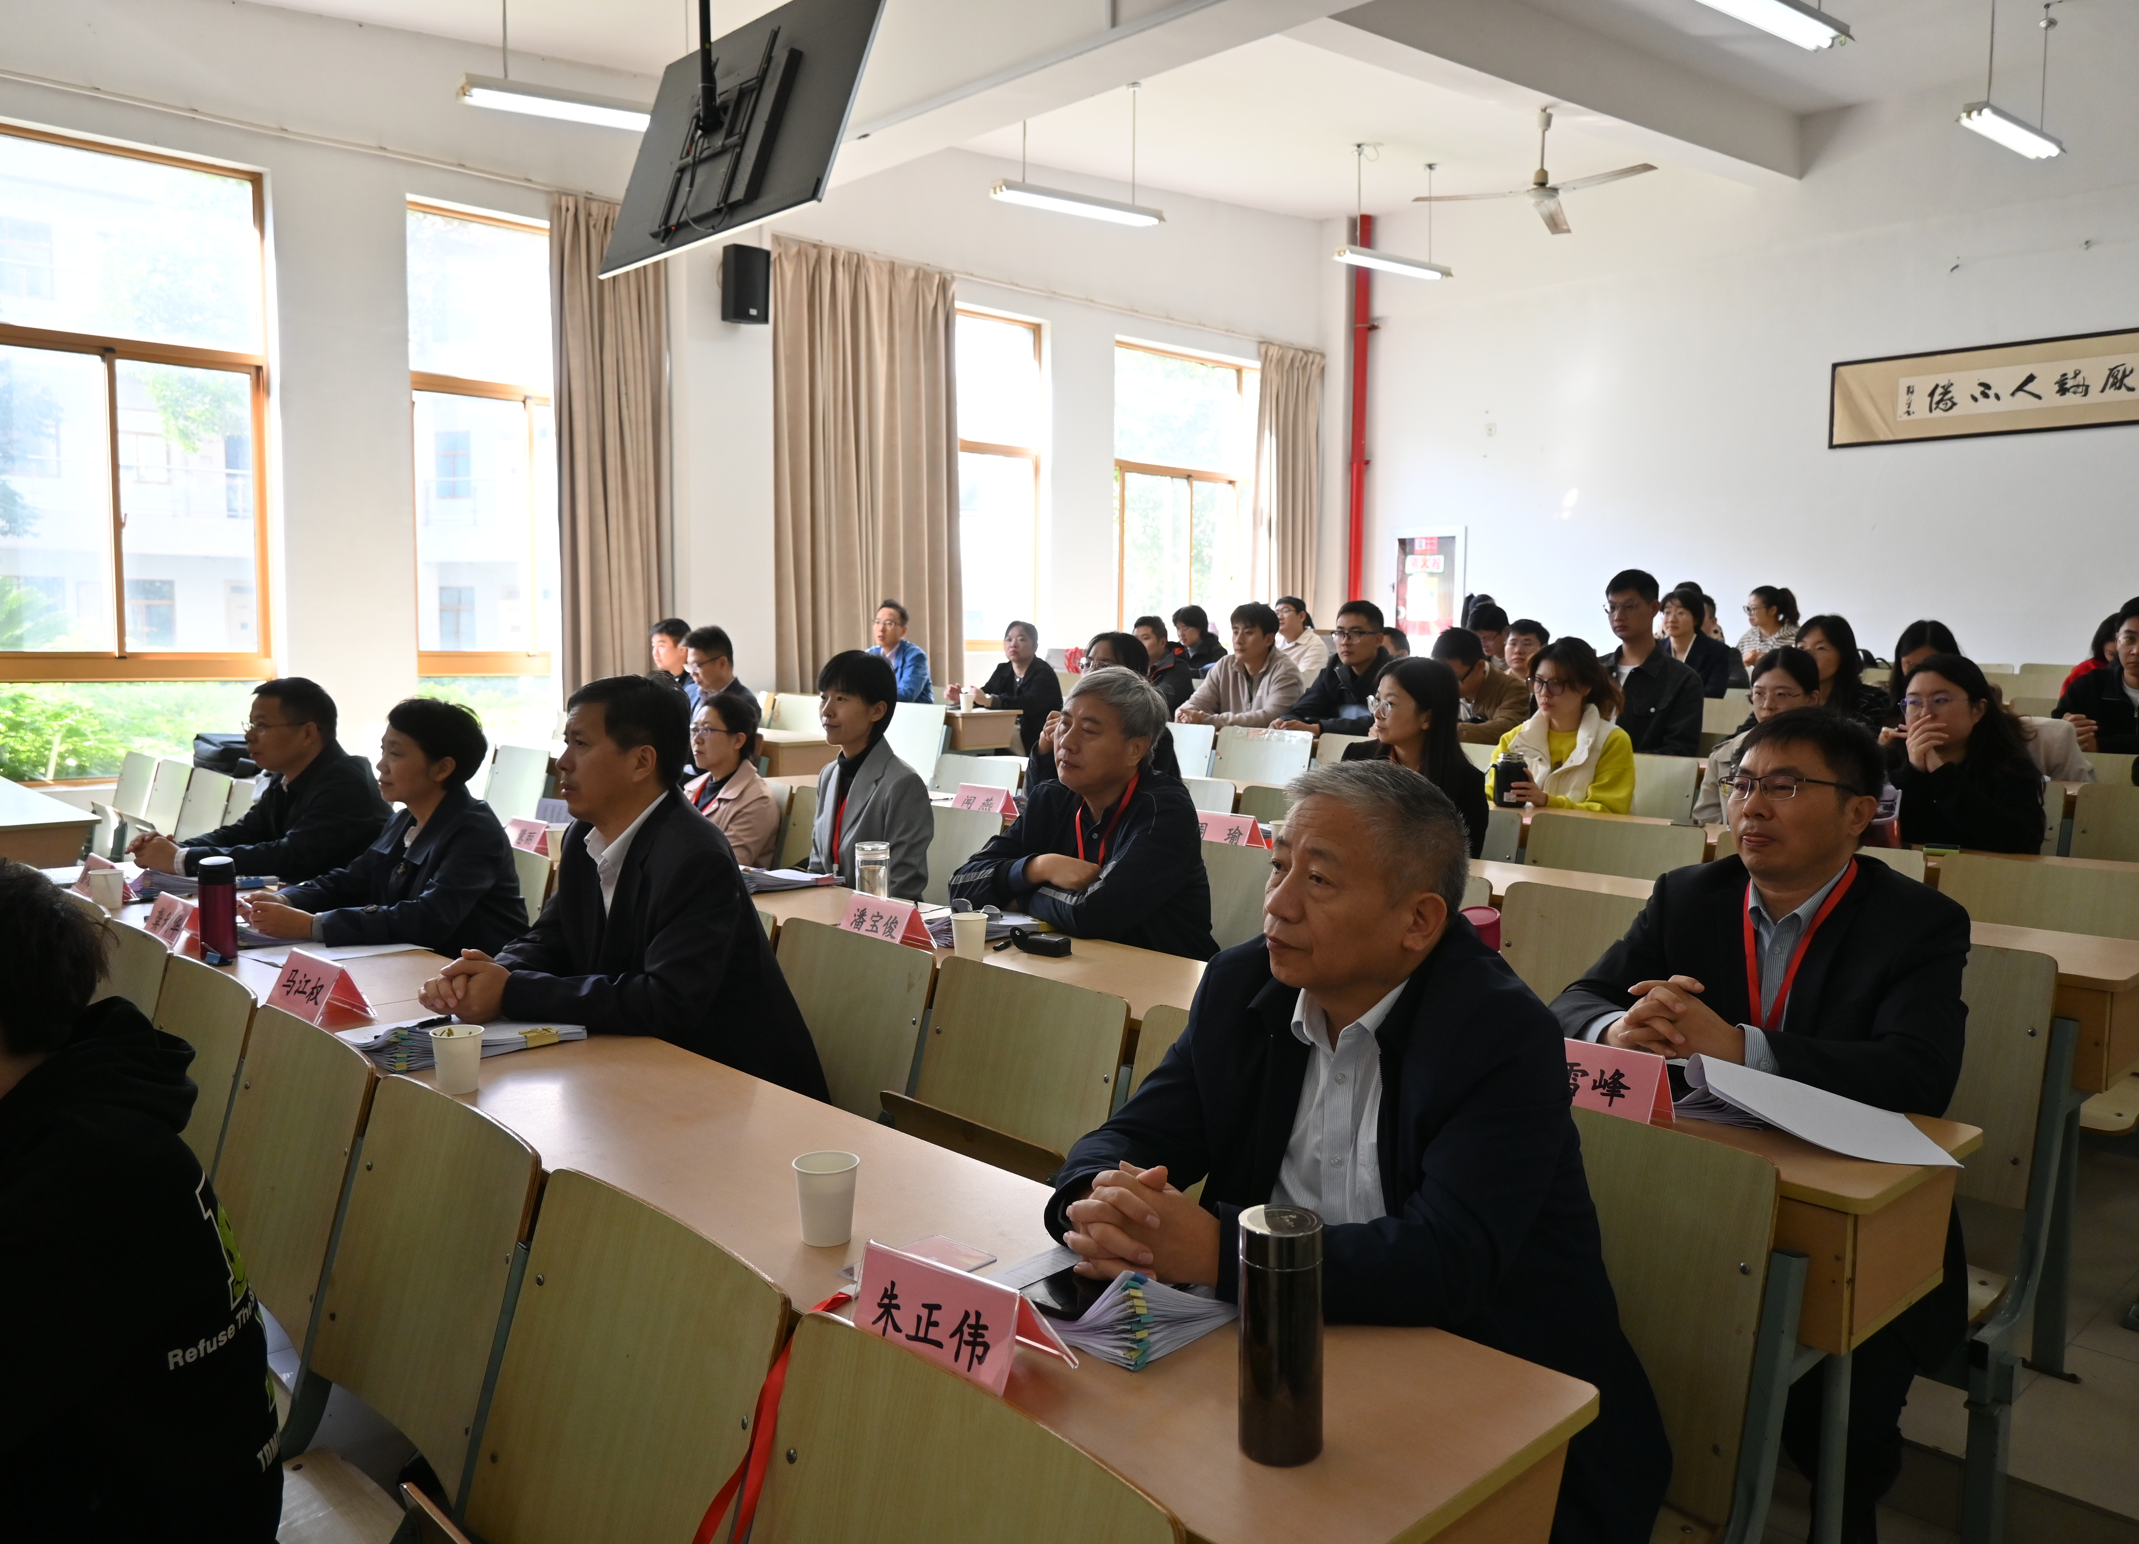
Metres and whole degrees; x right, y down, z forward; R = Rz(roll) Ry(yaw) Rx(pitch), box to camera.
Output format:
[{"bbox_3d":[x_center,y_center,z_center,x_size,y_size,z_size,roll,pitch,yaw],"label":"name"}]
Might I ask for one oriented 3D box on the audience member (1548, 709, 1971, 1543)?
[{"bbox_3d":[1.004,0.535,2.275,0.660,1.262,0.570,-4,7,-43],"label":"audience member"}]

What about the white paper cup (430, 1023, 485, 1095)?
[{"bbox_3d":[-0.855,0.404,2.163,0.073,0.084,0.073,0,5,0],"label":"white paper cup"}]

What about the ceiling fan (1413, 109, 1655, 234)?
[{"bbox_3d":[2.640,-3.373,8.430,1.300,0.530,1.300,-5,7,-44],"label":"ceiling fan"}]

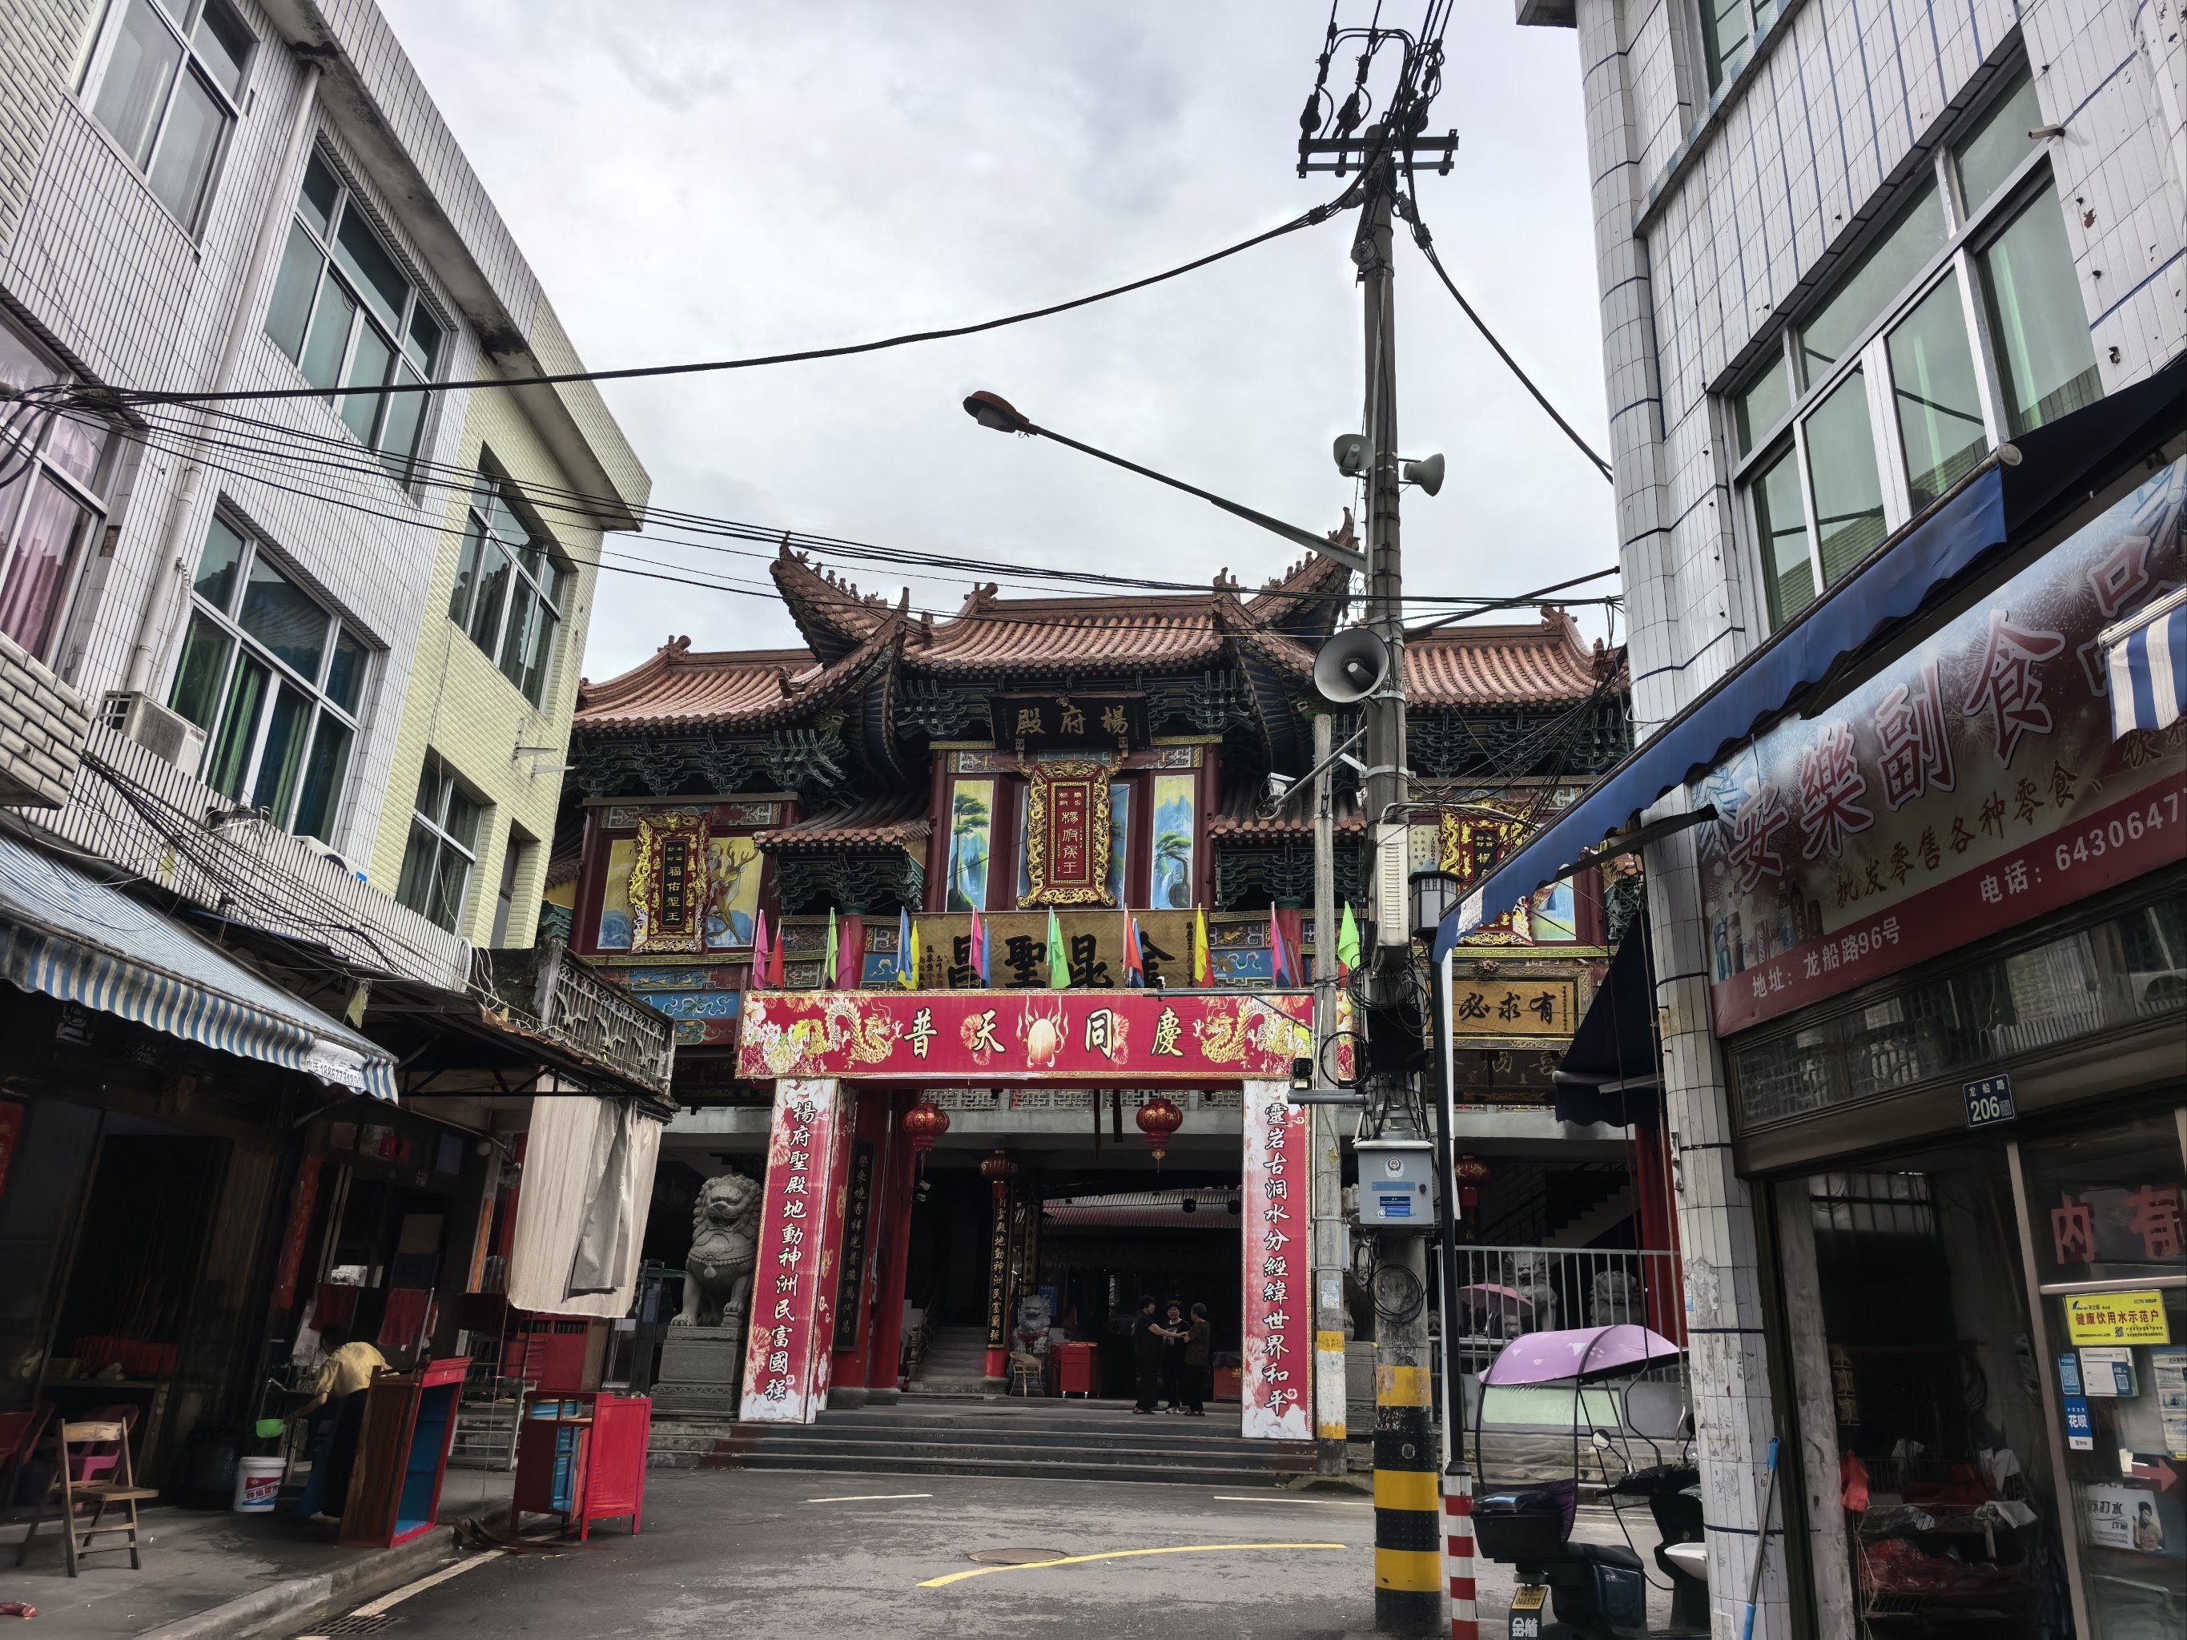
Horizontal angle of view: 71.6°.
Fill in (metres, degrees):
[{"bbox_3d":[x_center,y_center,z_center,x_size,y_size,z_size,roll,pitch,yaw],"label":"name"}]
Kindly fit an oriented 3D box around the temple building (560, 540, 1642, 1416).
[{"bbox_3d":[0.227,2.673,24.248,15.800,13.000,8.000,-1,-20,8],"label":"temple building"}]

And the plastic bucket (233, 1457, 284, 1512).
[{"bbox_3d":[-5.801,4.628,10.550,0.300,0.340,0.300,2,-19,0],"label":"plastic bucket"}]

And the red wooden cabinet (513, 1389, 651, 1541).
[{"bbox_3d":[-3.706,4.695,11.092,0.740,0.965,0.560,-9,-22,28],"label":"red wooden cabinet"}]

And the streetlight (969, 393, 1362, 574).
[{"bbox_3d":[0.498,-2.225,10.104,2.850,0.860,0.300,7,-20,-14],"label":"streetlight"}]

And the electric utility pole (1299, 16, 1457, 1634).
[{"bbox_3d":[1.956,-0.481,10.041,1.220,10.440,0.550,3,-19,0],"label":"electric utility pole"}]

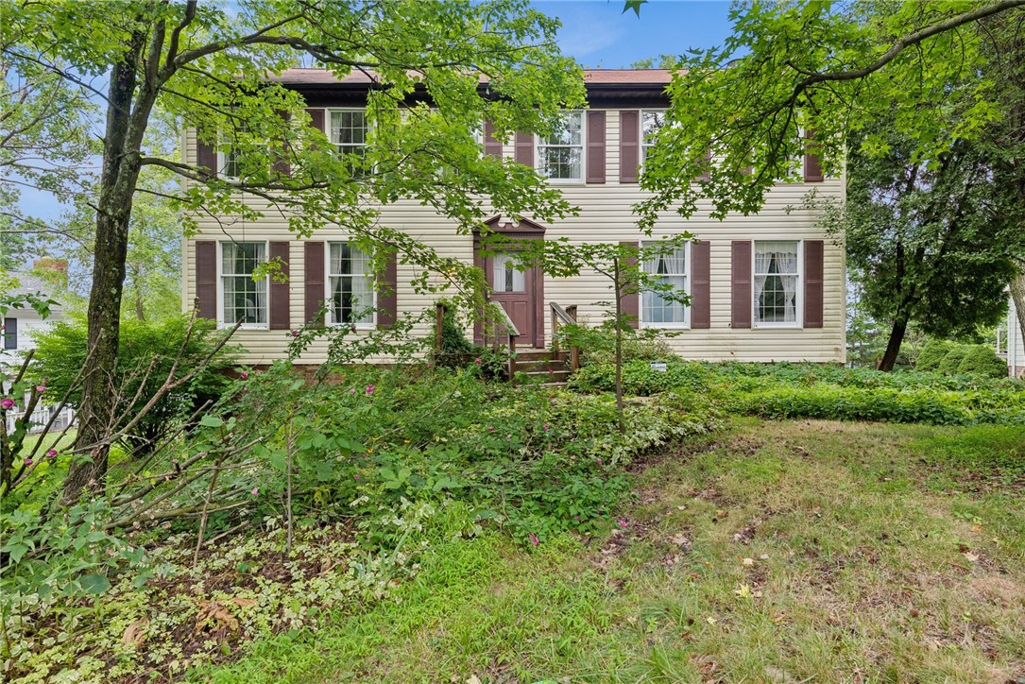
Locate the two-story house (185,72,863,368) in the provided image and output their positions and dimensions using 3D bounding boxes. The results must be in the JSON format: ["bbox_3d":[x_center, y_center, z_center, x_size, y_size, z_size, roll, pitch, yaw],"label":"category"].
[{"bbox_3d":[0.020,-3.400,16.200,13.700,8.000,8.700,0,0,-1],"label":"two-story house"}]

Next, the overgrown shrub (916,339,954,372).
[{"bbox_3d":[13.537,0.495,19.000,1.400,1.220,1.400,0,0,0],"label":"overgrown shrub"}]

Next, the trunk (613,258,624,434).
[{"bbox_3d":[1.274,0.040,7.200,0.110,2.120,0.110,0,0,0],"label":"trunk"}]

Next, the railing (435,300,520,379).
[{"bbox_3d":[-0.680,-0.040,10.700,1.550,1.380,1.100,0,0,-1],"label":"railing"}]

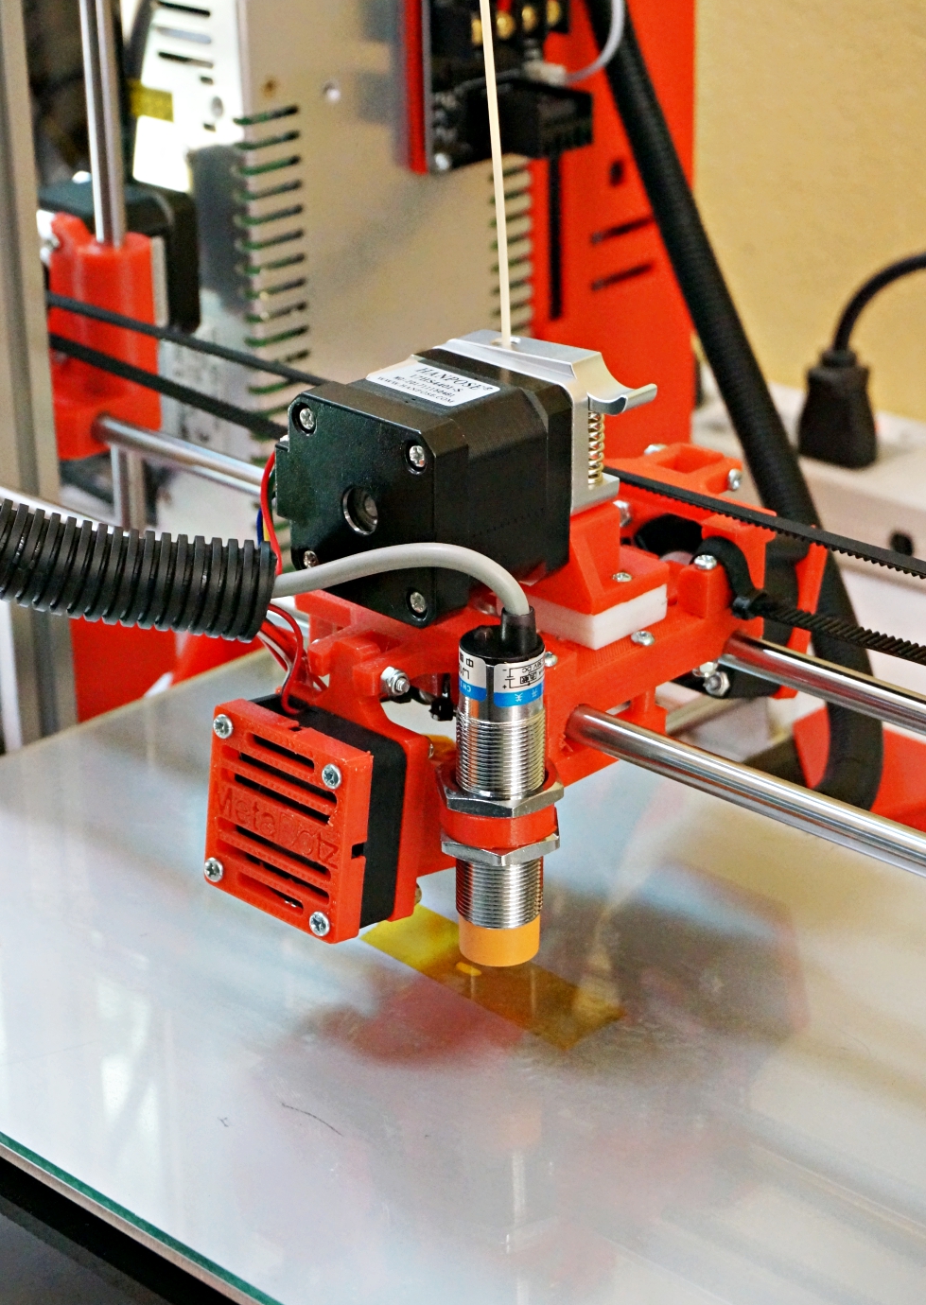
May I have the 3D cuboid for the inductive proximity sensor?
[{"bbox_3d":[0.008,0.026,0.589,0.025,0.077,0.025,0,25,0],"label":"inductive proximity sensor"}]

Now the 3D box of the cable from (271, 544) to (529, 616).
[{"bbox_3d":[-0.016,-0.015,0.586,0.062,0.026,0.017,19,30,35],"label":"cable"}]

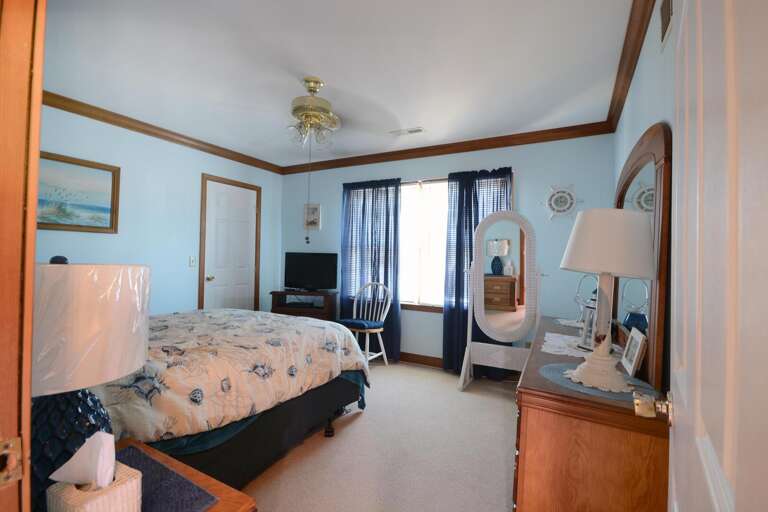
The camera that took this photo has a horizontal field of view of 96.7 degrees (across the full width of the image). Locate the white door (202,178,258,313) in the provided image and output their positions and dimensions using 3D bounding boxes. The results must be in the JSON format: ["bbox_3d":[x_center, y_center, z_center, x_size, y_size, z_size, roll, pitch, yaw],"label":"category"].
[{"bbox_3d":[-1.876,0.168,4.192,0.050,2.040,0.740,1,-1,27],"label":"white door"}]

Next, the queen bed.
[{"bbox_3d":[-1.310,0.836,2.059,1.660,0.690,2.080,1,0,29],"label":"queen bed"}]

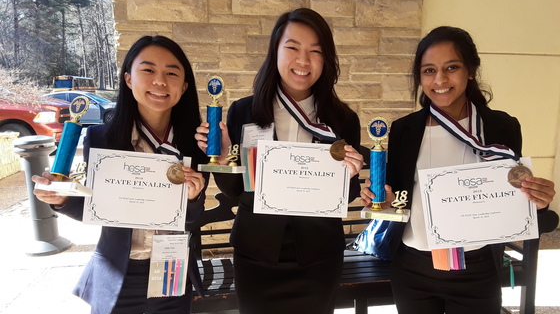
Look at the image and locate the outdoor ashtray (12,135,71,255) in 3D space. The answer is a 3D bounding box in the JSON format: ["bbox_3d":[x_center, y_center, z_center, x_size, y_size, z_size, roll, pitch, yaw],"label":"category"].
[{"bbox_3d":[-2.059,0.320,3.919,0.370,0.990,0.370,-2,11,0],"label":"outdoor ashtray"}]

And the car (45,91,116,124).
[{"bbox_3d":[-7.670,-1.870,18.000,4.600,1.440,1.800,2,11,5],"label":"car"}]

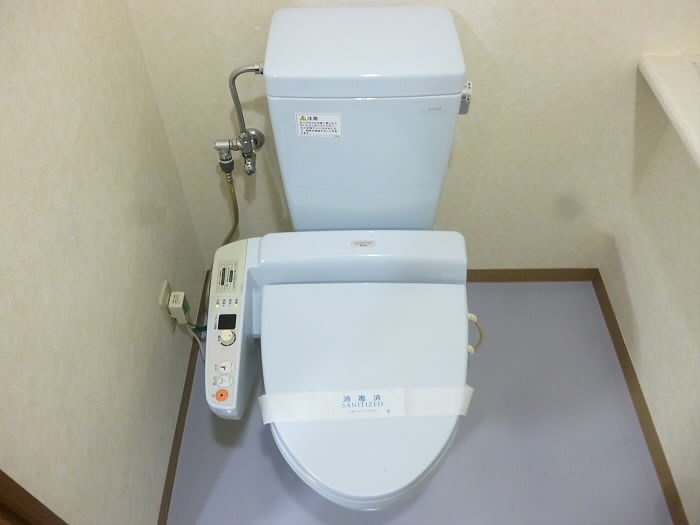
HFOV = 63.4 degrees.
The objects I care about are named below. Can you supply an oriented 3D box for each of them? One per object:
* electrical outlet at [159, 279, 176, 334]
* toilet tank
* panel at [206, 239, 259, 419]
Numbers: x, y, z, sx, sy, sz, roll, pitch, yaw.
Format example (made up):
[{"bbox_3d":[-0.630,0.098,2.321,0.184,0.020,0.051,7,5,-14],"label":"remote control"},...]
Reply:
[{"bbox_3d":[-0.393,0.099,1.249,0.012,0.120,0.068,0,52,-1],"label":"electrical outlet"},{"bbox_3d":[0.022,-0.236,1.097,0.316,0.440,0.195,0,52,-1],"label":"toilet tank"},{"bbox_3d":[-0.228,0.129,1.097,0.072,0.085,0.335,0,70,-1],"label":"panel"}]

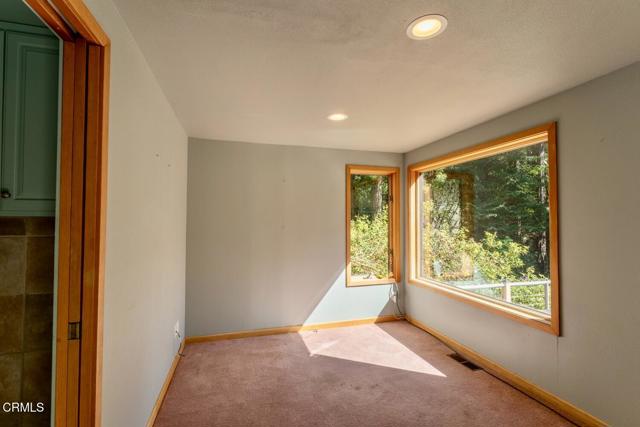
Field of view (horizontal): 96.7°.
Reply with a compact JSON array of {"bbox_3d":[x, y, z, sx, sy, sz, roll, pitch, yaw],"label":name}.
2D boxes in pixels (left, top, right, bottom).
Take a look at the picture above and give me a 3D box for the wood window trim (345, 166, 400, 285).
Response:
[{"bbox_3d":[0.744,0.176,4.024,0.830,1.650,0.120,1,-1,-17],"label":"wood window trim"}]

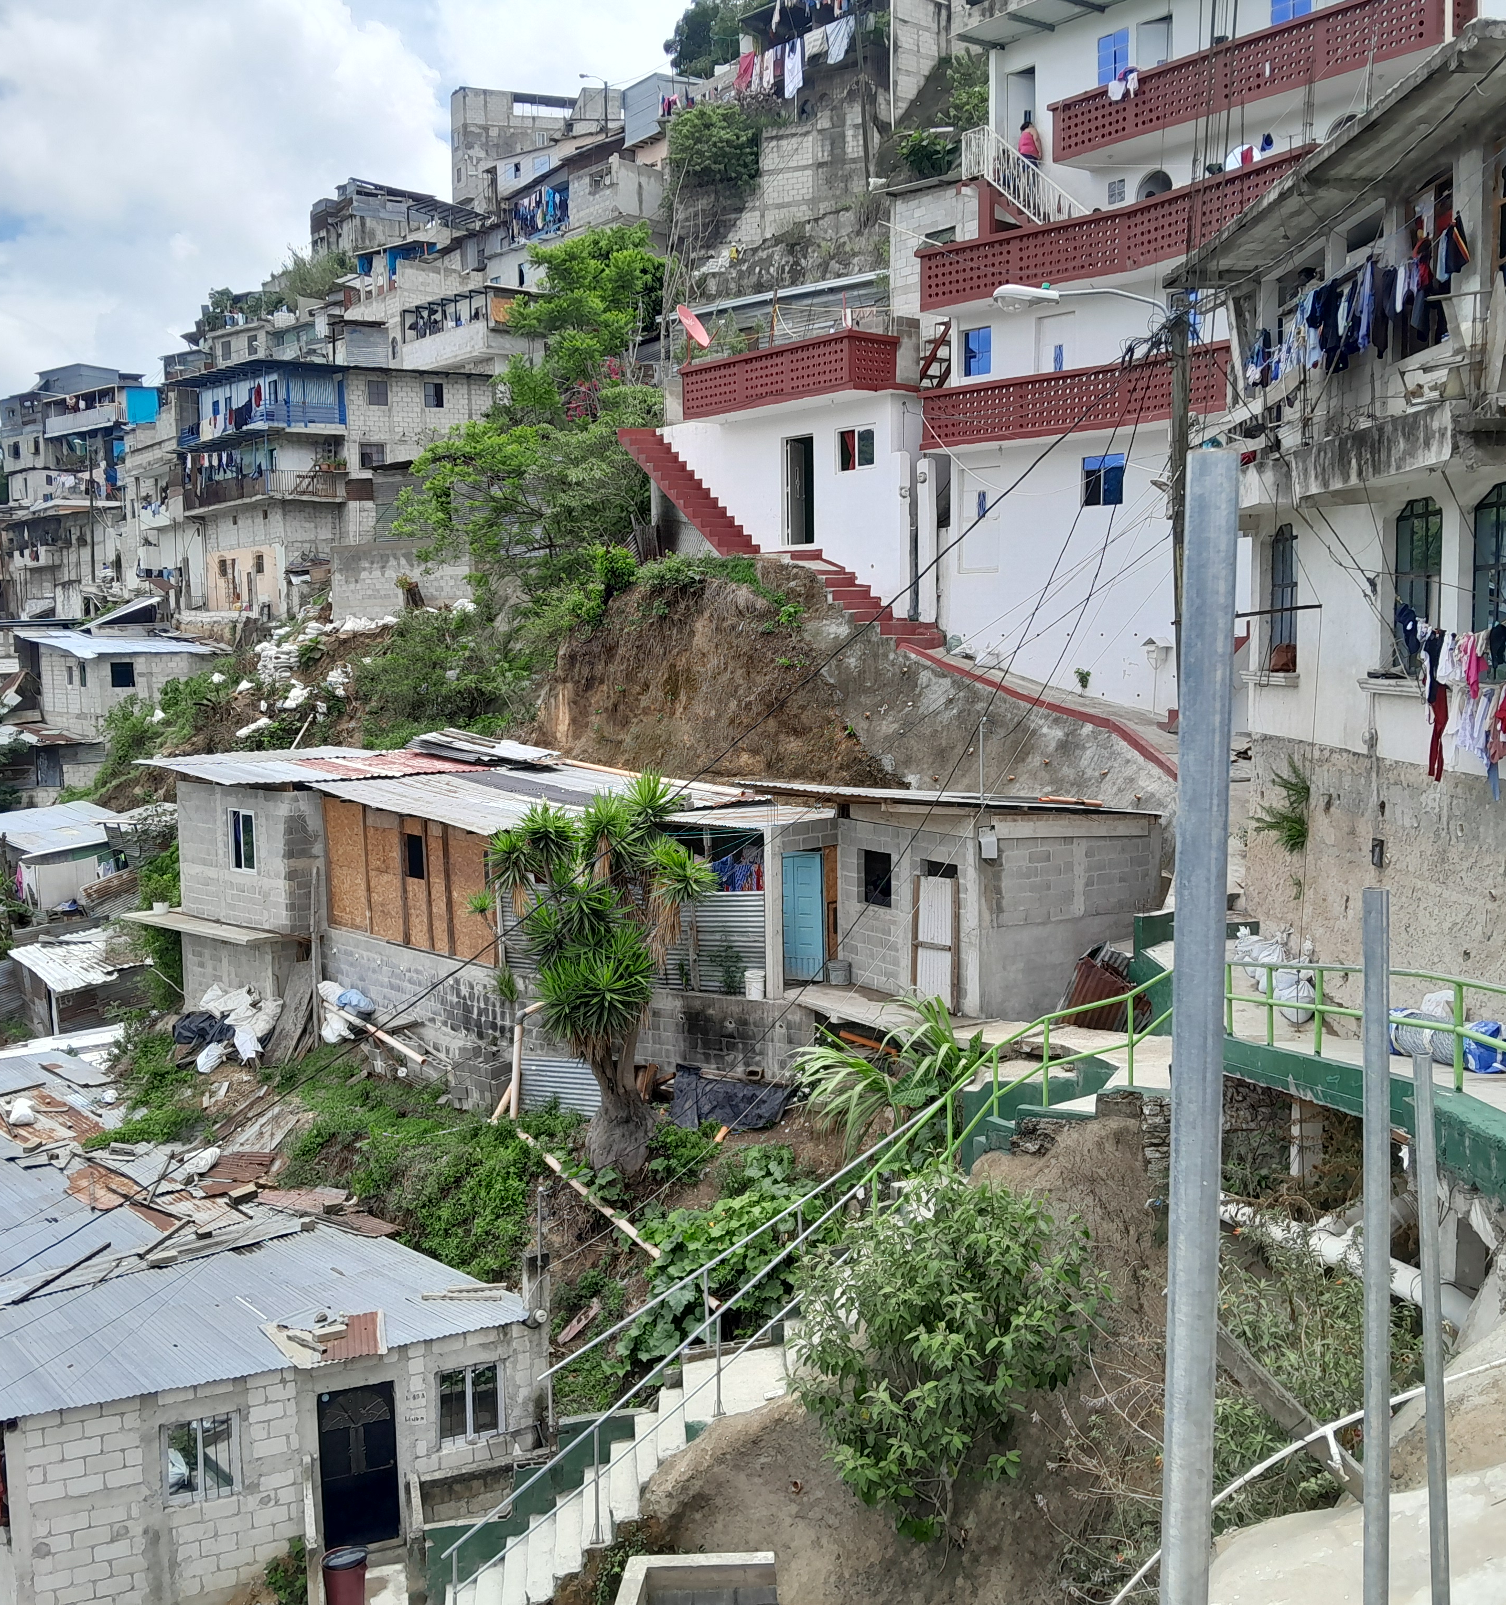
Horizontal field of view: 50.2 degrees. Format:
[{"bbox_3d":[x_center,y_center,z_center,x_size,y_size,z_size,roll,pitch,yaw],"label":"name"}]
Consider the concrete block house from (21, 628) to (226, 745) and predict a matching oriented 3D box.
[{"bbox_3d":[-22.776,-4.256,58.169,4.700,3.400,4.900,5,8,44],"label":"concrete block house"}]

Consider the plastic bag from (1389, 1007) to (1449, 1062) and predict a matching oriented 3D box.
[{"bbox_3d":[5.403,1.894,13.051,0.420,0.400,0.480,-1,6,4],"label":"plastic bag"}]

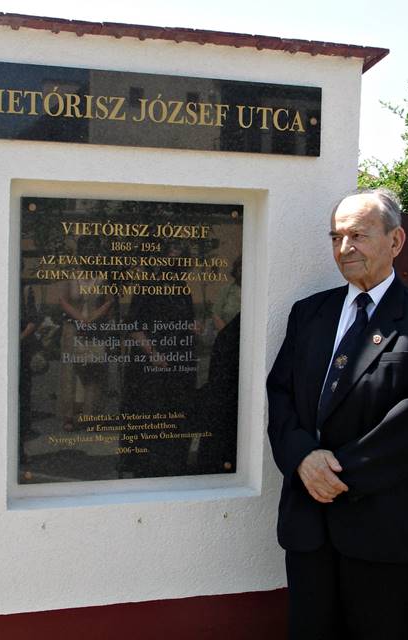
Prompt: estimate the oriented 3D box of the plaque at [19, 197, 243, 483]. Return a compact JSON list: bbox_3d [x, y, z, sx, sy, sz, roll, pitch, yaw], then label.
[{"bbox_3d":[-0.205,0.062,2.188,0.636,0.798,0.030,0,4,-13],"label":"plaque"}]

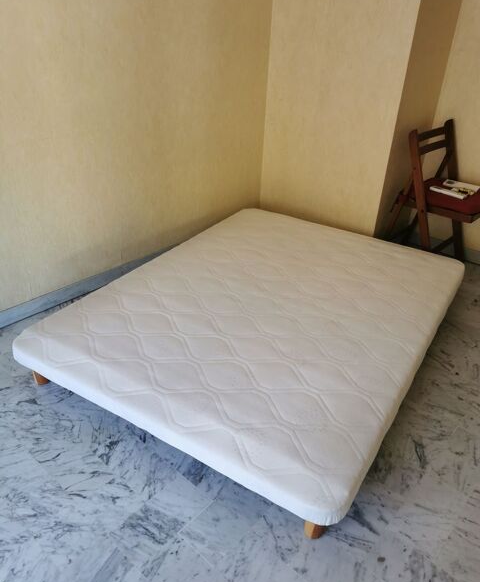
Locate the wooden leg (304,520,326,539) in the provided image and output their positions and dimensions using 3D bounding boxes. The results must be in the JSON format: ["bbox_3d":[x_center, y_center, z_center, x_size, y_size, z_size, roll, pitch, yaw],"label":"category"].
[{"bbox_3d":[0.227,0.682,1.499,0.065,0.140,0.065,19,34,26],"label":"wooden leg"}]

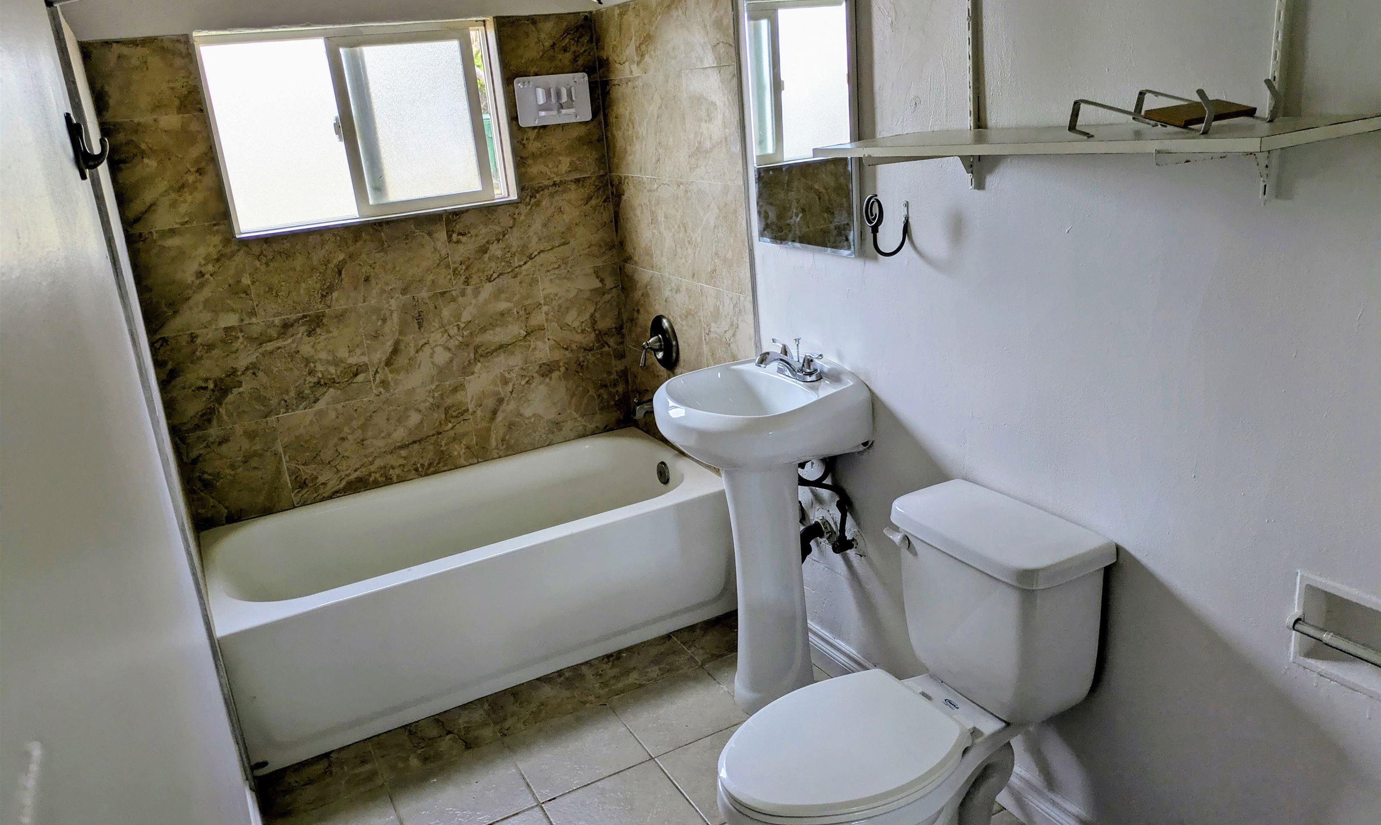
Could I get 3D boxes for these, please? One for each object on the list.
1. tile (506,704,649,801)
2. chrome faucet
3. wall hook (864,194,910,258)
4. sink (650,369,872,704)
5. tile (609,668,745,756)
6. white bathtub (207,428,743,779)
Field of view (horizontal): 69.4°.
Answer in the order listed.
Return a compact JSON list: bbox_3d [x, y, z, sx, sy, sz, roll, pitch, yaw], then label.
[{"bbox_3d":[-0.292,0.876,2.584,0.297,0.010,0.294,-14,20,-25],"label":"tile"},{"bbox_3d":[0.230,-0.120,2.476,0.150,0.100,0.164,-14,20,-25],"label":"chrome faucet"},{"bbox_3d":[0.422,-0.396,2.113,0.088,0.140,0.066,-14,20,-25],"label":"wall hook"},{"bbox_3d":[0.182,0.349,2.583,0.440,0.910,0.451,-14,20,-25],"label":"sink"},{"bbox_3d":[-0.027,0.811,2.711,0.297,0.010,0.294,-14,20,-25],"label":"tile"},{"bbox_3d":[-0.664,0.500,3.144,1.494,0.420,0.740,-14,20,-25],"label":"white bathtub"}]

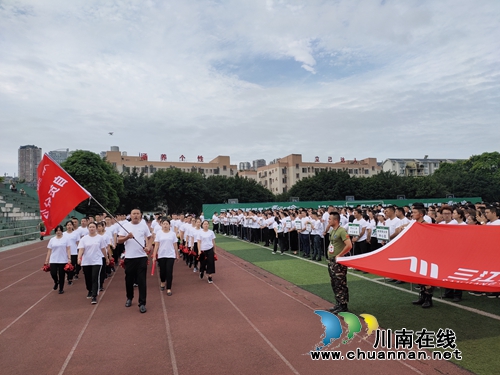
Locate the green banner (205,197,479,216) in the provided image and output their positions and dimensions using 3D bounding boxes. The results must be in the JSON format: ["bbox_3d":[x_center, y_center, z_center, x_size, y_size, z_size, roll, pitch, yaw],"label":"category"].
[{"bbox_3d":[24.463,4.394,72.547,69.645,3.200,0.300,-1,-4,-17],"label":"green banner"}]

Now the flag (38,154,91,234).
[{"bbox_3d":[-3.079,0.124,5.500,0.850,1.300,0.350,-1,-4,-14],"label":"flag"}]

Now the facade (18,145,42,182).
[{"bbox_3d":[-261.025,-5.286,398.459,27.000,84.614,24.000,0,-4,-27],"label":"facade"}]

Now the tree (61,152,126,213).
[{"bbox_3d":[-26.901,0.095,56.760,10.024,12.737,10.024,-1,-4,-17],"label":"tree"}]

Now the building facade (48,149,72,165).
[{"bbox_3d":[-228.139,-3.760,401.521,29.000,79.988,20.000,0,-4,-27],"label":"building facade"}]

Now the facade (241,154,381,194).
[{"bbox_3d":[28.850,-0.529,142.158,49.000,22.300,21.000,0,-4,-23],"label":"facade"}]

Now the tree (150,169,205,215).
[{"bbox_3d":[-15.707,1.544,72.690,11.772,11.350,10.500,-1,-4,-17],"label":"tree"}]

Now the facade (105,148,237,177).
[{"bbox_3d":[-30.126,0.060,126.706,45.664,22.600,20.000,0,-4,-23],"label":"facade"}]

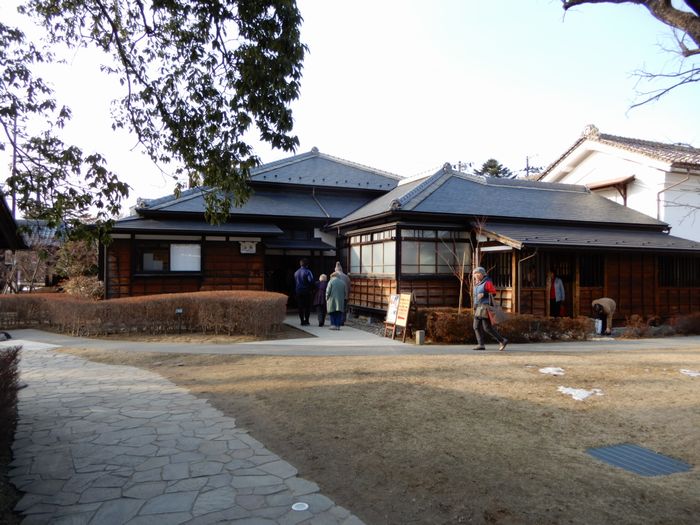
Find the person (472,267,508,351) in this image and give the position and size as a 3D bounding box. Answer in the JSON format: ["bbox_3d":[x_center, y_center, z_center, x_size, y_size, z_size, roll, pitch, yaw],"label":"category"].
[{"bbox_3d":[2.635,0.873,9.133,0.620,1.550,0.460,1,-1,-13],"label":"person"}]

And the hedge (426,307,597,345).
[{"bbox_3d":[3.382,1.363,10.625,3.750,0.630,0.900,1,-1,-10],"label":"hedge"}]

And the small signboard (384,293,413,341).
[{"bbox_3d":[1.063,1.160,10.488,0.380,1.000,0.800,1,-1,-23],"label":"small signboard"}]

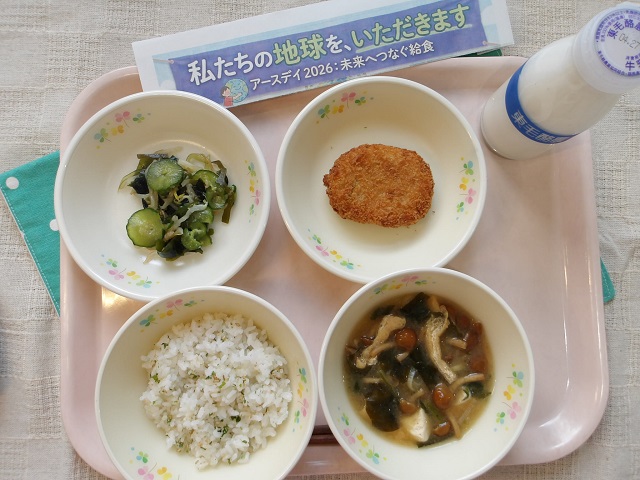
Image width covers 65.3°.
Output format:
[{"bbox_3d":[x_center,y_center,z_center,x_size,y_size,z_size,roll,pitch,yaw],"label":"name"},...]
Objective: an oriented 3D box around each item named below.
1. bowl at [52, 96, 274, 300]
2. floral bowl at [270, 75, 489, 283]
[{"bbox_3d":[-0.104,-0.029,0.349,0.142,0.041,0.142,0,86,-1],"label":"bowl"},{"bbox_3d":[0.041,-0.040,0.354,0.142,0.041,0.142,0,86,-1],"label":"floral bowl"}]

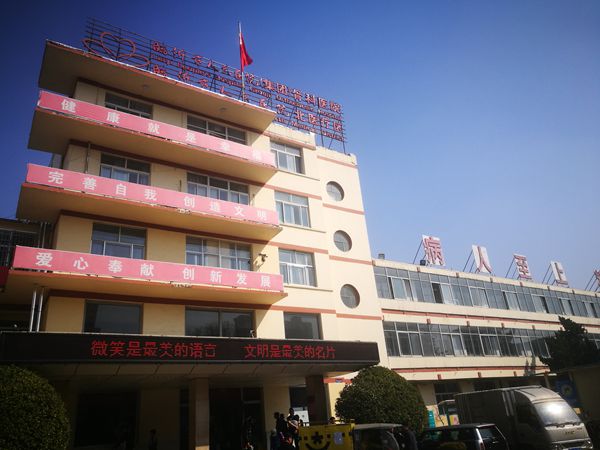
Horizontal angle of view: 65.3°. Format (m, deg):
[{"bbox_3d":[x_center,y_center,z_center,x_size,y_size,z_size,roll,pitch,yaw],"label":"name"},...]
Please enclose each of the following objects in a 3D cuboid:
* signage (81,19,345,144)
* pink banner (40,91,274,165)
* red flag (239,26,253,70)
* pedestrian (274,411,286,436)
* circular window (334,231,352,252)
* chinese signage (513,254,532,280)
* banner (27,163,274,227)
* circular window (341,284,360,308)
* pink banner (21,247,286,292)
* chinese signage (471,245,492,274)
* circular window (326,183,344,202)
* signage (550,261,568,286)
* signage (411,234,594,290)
[{"bbox_3d":[-4.043,-8.267,28.422,16.888,3.146,0.600,10,-28,-32],"label":"signage"},{"bbox_3d":[-5.673,-4.079,20.798,10.411,0.805,0.100,10,-29,-31],"label":"pink banner"},{"bbox_3d":[-3.215,-10.384,28.217,0.821,2.866,0.500,10,-28,-32],"label":"red flag"},{"bbox_3d":[-0.576,6.745,14.800,0.500,1.680,0.360,10,-29,-31],"label":"pedestrian"},{"bbox_3d":[2.520,0.972,27.310,1.337,1.395,0.180,10,-29,-31],"label":"circular window"},{"bbox_3d":[17.990,3.443,37.712,1.518,2.099,0.160,10,-29,-31],"label":"chinese signage"},{"bbox_3d":[-5.385,-1.077,19.434,10.355,0.762,0.100,10,-29,-31],"label":"banner"},{"bbox_3d":[2.811,4.086,26.564,1.421,1.421,0.220,10,-28,-32],"label":"circular window"},{"bbox_3d":[-5.083,1.840,18.124,10.298,0.773,0.100,10,-29,-31],"label":"pink banner"},{"bbox_3d":[13.809,2.659,35.496,1.676,2.101,0.200,10,-28,-32],"label":"chinese signage"},{"bbox_3d":[2.156,-2.030,29.132,1.385,1.385,0.220,10,-28,-32],"label":"circular window"},{"bbox_3d":[22.784,4.299,41.134,1.798,2.080,0.200,10,-28,-32],"label":"signage"},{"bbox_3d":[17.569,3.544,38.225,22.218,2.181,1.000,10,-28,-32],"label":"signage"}]

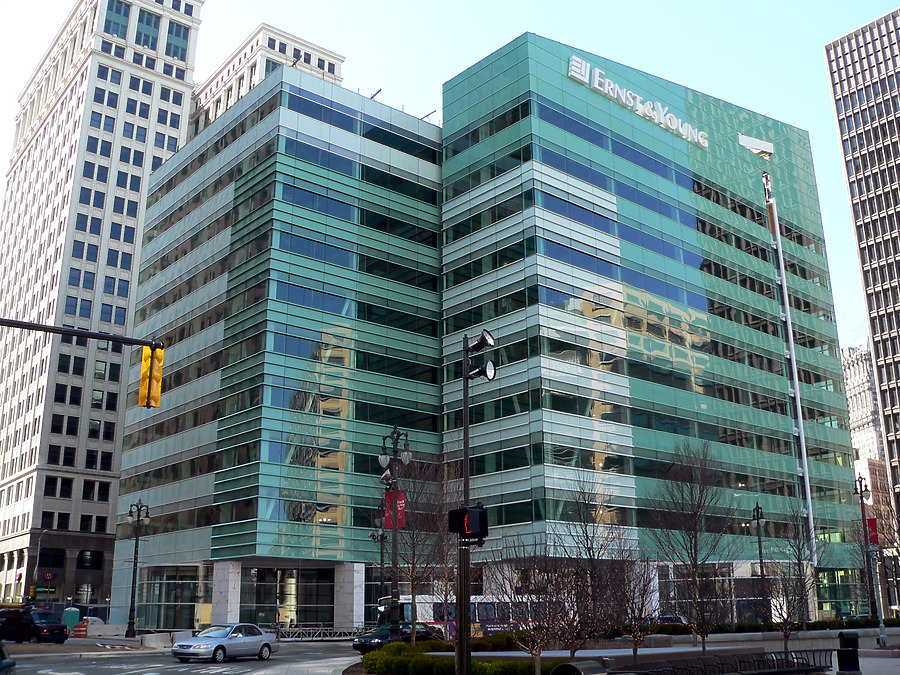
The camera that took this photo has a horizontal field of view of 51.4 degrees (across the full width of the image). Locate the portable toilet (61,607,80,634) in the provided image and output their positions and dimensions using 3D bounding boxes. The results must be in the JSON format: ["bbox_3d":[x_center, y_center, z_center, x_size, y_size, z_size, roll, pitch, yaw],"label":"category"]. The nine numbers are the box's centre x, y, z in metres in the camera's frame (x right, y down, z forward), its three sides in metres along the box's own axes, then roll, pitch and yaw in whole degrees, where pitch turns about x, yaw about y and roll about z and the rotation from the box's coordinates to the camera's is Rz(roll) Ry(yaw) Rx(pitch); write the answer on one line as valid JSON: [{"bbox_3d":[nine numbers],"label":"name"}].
[{"bbox_3d":[-32.969,24.644,81.422,1.150,2.300,1.200,10,-20,-30],"label":"portable toilet"}]

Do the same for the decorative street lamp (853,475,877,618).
[{"bbox_3d":[25.801,13.061,57.664,0.700,9.500,1.300,9,-20,-29],"label":"decorative street lamp"}]

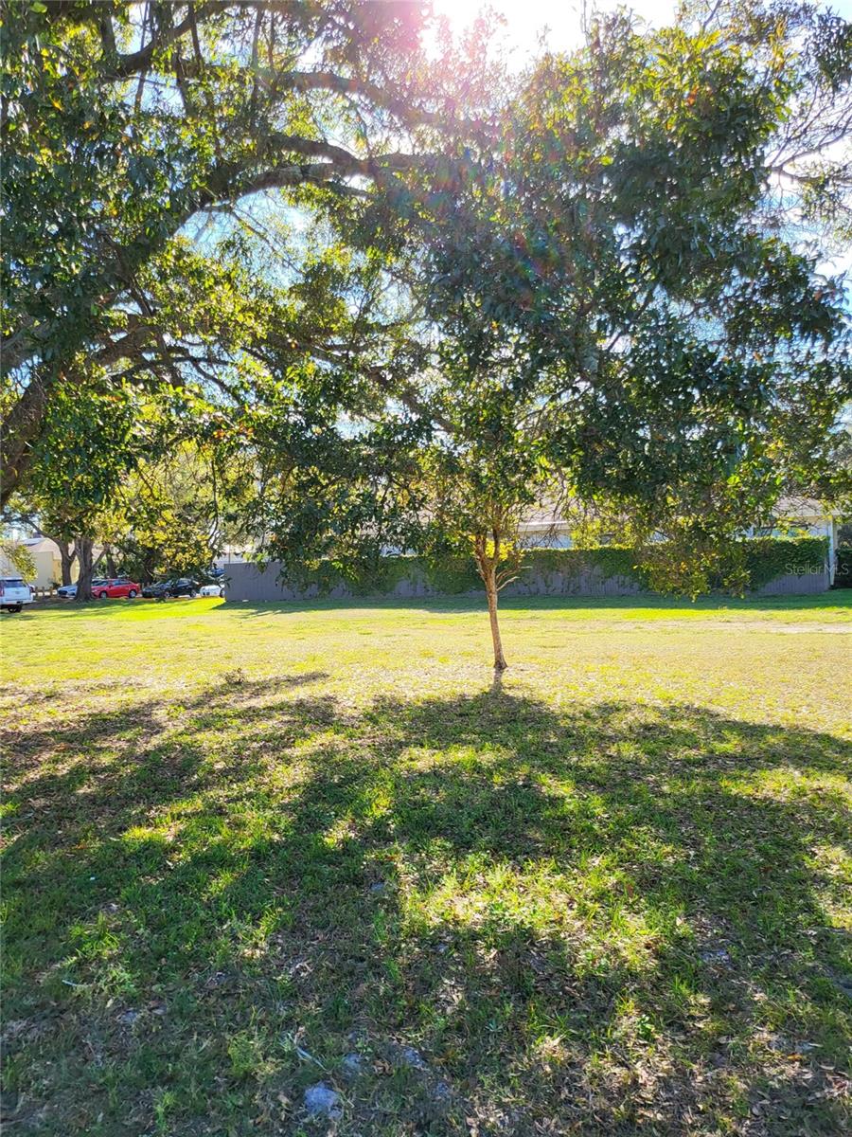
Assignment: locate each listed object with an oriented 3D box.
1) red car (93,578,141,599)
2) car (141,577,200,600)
[{"bbox_3d":[-23.676,1.526,59.300,1.800,1.430,4.600,0,-1,27],"label":"red car"},{"bbox_3d":[-18.774,1.464,58.400,1.800,1.440,4.600,0,-1,27],"label":"car"}]

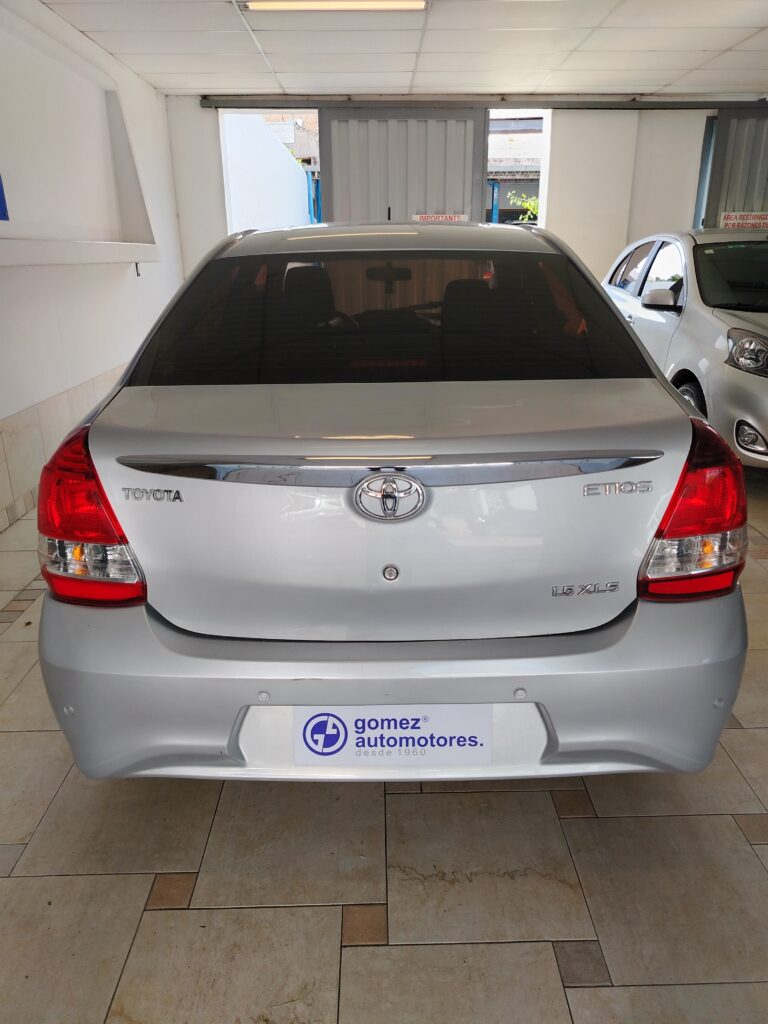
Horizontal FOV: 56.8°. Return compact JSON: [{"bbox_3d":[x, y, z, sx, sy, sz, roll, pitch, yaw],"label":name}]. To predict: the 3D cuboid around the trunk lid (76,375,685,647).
[{"bbox_3d":[0.018,-0.031,1.597,1.310,0.440,0.540,-1,20,0],"label":"trunk lid"}]

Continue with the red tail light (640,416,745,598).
[{"bbox_3d":[0.678,-0.018,1.544,0.270,0.365,0.260,-4,20,-9],"label":"red tail light"}]

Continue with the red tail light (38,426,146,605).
[{"bbox_3d":[-0.637,0.000,1.528,0.270,0.365,0.260,3,20,9],"label":"red tail light"}]

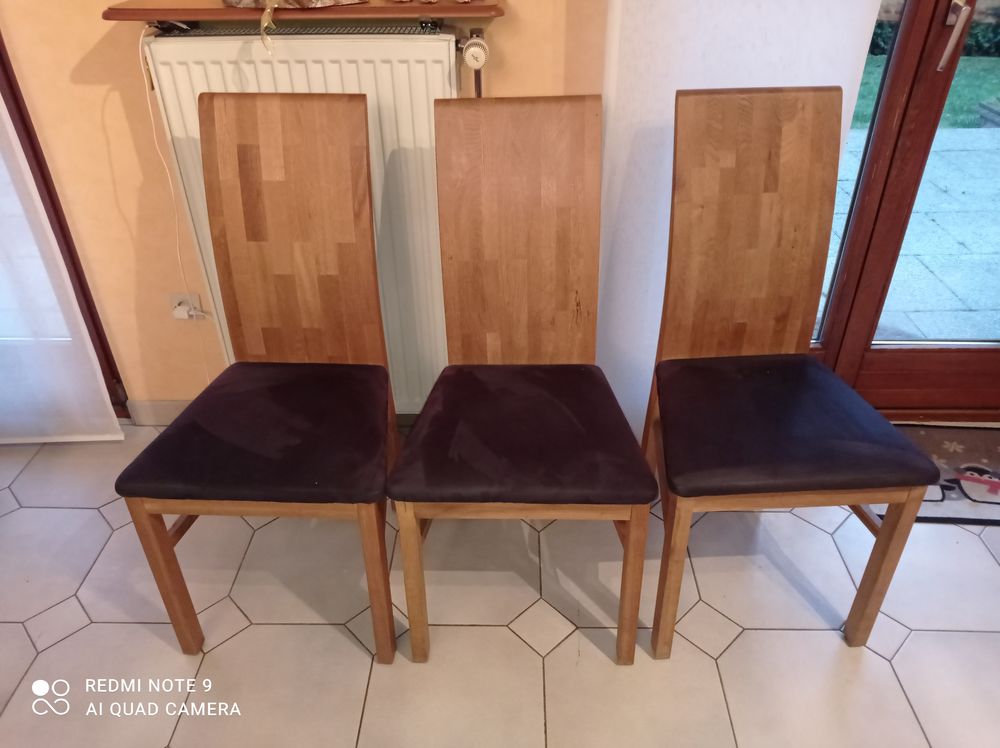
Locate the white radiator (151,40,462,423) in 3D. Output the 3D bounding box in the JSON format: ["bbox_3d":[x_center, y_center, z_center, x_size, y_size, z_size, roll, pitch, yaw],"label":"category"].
[{"bbox_3d":[-0.371,-0.297,1.831,0.594,0.902,0.100,0,35,2],"label":"white radiator"}]

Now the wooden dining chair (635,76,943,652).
[{"bbox_3d":[0.495,0.011,1.534,0.455,0.975,0.525,-3,35,-2],"label":"wooden dining chair"}]

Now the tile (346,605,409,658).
[{"bbox_3d":[-0.250,0.526,1.679,0.101,0.010,0.101,-29,43,-34],"label":"tile"}]

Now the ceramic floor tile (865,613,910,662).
[{"bbox_3d":[0.765,0.526,1.648,0.101,0.010,0.101,-29,43,-34],"label":"ceramic floor tile"}]

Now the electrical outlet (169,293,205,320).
[{"bbox_3d":[-0.781,-0.168,2.014,0.083,0.080,0.028,0,35,2],"label":"electrical outlet"}]

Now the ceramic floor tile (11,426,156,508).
[{"bbox_3d":[-1.067,0.239,2.118,0.334,0.010,0.334,0,35,2],"label":"ceramic floor tile"}]

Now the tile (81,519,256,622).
[{"bbox_3d":[-0.750,0.429,1.834,0.334,0.010,0.334,0,35,2],"label":"tile"}]

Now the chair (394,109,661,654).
[{"bbox_3d":[0.045,0.028,1.524,0.455,0.975,0.525,0,35,2],"label":"chair"}]

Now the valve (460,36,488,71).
[{"bbox_3d":[-0.047,-0.611,1.542,0.052,0.055,0.080,0,35,2],"label":"valve"}]

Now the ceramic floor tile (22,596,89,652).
[{"bbox_3d":[-0.929,0.526,1.700,0.101,0.010,0.101,-29,43,-34],"label":"ceramic floor tile"}]

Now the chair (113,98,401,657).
[{"bbox_3d":[-0.412,0.027,1.540,0.455,0.975,0.525,2,35,4],"label":"chair"}]

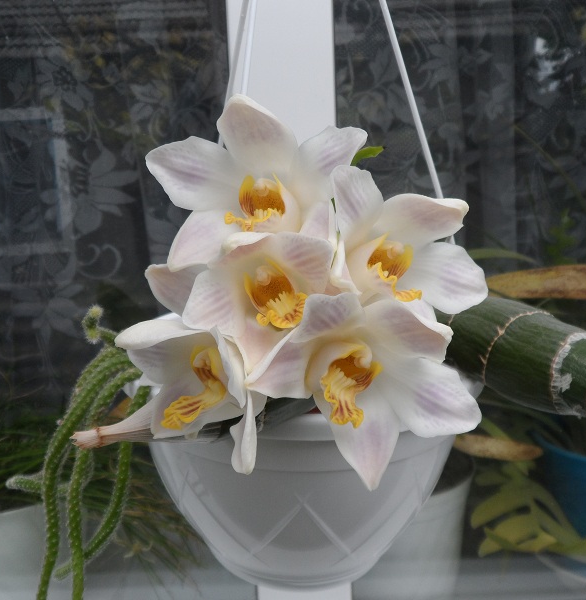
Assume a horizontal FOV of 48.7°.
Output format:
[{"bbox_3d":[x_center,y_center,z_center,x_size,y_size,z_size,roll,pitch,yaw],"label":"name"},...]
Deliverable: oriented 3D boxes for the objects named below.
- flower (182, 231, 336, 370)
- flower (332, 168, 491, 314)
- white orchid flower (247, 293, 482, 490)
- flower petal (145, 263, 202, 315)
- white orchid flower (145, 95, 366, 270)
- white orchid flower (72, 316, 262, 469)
[{"bbox_3d":[-0.015,0.001,0.294,0.069,0.063,0.042,-3,12,-2],"label":"flower"},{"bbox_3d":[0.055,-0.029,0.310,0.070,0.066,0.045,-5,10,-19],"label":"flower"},{"bbox_3d":[0.031,0.040,0.283,0.094,0.080,0.047,-3,15,-5],"label":"white orchid flower"},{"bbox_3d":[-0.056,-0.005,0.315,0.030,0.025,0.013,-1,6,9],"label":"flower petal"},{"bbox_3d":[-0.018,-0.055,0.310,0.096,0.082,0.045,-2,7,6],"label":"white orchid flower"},{"bbox_3d":[-0.053,0.043,0.289,0.068,0.064,0.047,1,15,26],"label":"white orchid flower"}]

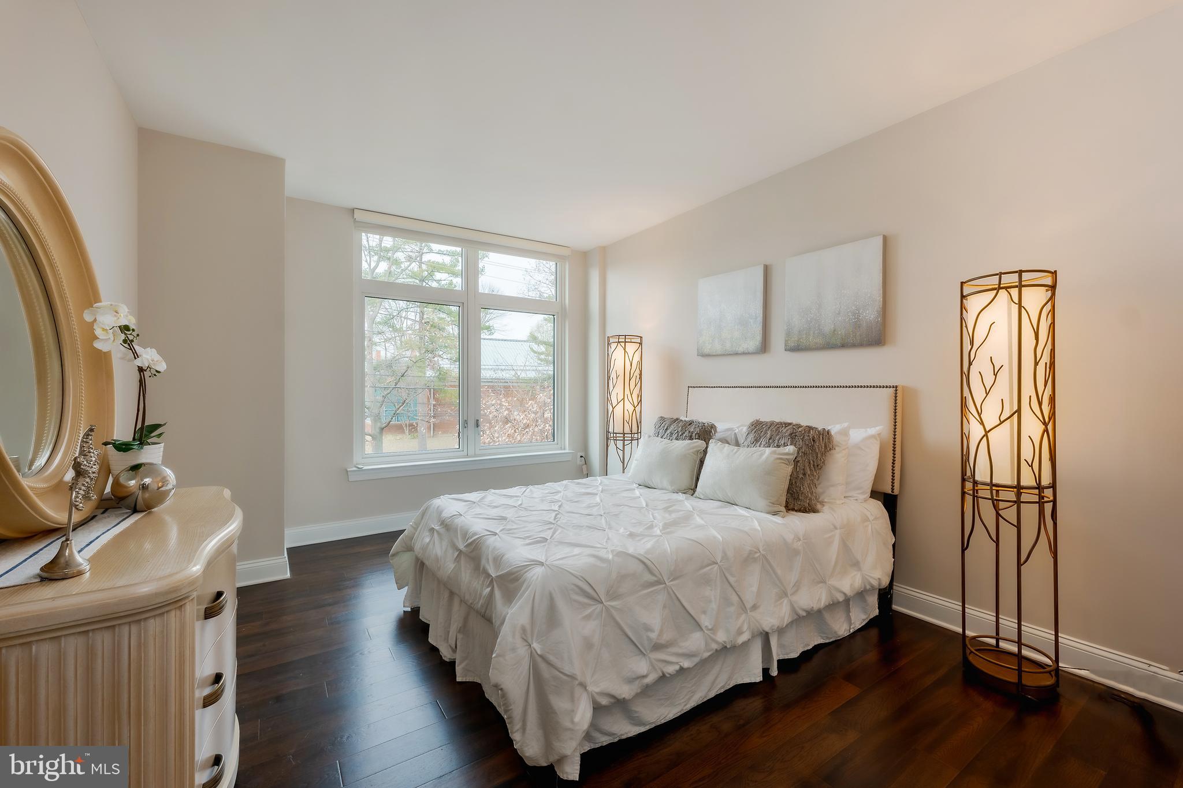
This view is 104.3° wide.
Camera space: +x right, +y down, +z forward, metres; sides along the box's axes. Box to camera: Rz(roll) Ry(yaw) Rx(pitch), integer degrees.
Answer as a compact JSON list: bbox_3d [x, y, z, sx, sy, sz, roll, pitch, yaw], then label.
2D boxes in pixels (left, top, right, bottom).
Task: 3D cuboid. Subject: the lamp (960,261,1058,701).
[{"bbox_3d":[1.817,0.351,1.993,0.305,1.750,0.305,0,0,-35],"label":"lamp"}]

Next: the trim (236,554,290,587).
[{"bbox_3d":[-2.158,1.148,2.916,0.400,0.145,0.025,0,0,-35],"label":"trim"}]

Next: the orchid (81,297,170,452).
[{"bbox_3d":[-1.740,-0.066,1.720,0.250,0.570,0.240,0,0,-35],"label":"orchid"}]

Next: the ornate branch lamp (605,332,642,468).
[{"bbox_3d":[0.299,0.336,4.142,0.300,1.750,0.300,0,0,0],"label":"ornate branch lamp"}]

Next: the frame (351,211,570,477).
[{"bbox_3d":[-1.131,-0.391,4.381,2.080,2.200,0.130,0,0,-33],"label":"frame"}]

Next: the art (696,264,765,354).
[{"bbox_3d":[1.048,-0.609,3.485,0.040,0.630,0.610,0,0,-35],"label":"art"}]

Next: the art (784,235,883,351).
[{"bbox_3d":[1.490,-0.590,2.854,0.040,0.630,0.610,0,0,-35],"label":"art"}]

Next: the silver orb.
[{"bbox_3d":[-1.575,0.326,1.620,0.172,0.172,0.172,0,0,-35],"label":"silver orb"}]

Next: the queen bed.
[{"bbox_3d":[0.307,0.582,2.600,2.240,1.290,1.660,0,0,-35],"label":"queen bed"}]

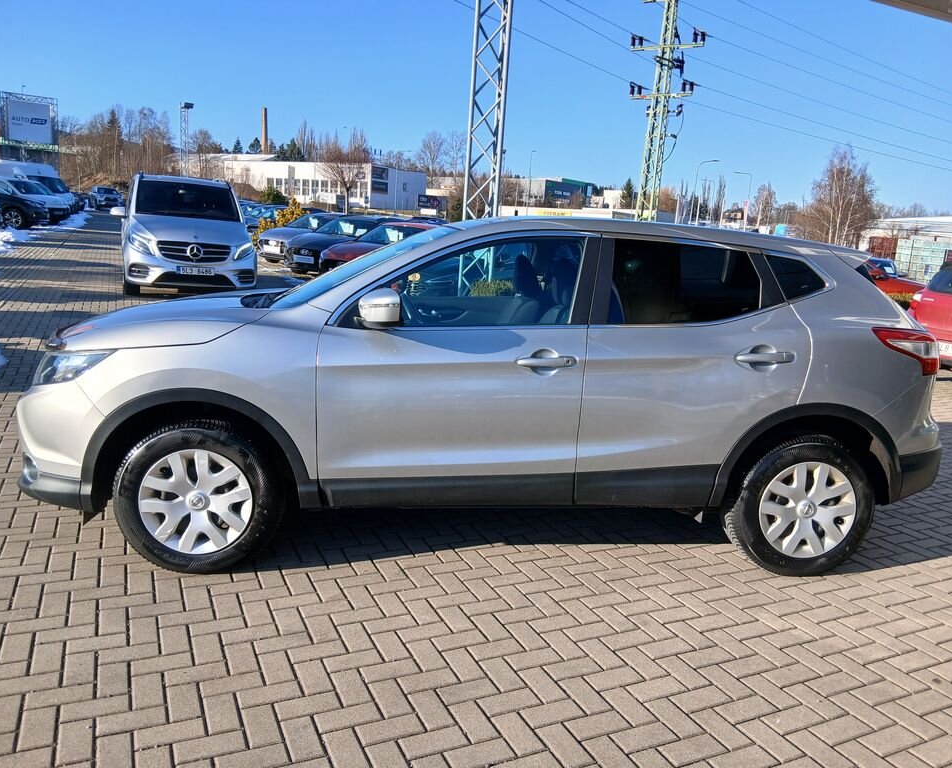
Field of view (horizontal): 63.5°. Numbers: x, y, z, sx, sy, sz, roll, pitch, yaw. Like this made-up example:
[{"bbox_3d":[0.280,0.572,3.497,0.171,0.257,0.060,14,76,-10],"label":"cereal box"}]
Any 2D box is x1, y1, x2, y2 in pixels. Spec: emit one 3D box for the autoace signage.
[{"bbox_3d":[-34.833,-20.439,60.000,3.050,3.000,0.300,-3,14,-30],"label":"autoace signage"}]

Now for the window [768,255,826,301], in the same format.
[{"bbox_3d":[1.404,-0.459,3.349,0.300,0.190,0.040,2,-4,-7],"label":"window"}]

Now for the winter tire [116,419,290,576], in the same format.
[{"bbox_3d":[-1.155,0.455,3.261,0.685,0.680,0.220,2,11,-6],"label":"winter tire"}]

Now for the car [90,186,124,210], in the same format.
[{"bbox_3d":[-31.383,-15.773,65.500,1.860,1.800,5.000,-5,15,-35],"label":"car"}]

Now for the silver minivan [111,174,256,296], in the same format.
[{"bbox_3d":[-5.122,-2.655,13.334,1.950,1.900,5.100,-3,14,-25],"label":"silver minivan"}]

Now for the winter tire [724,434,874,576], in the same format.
[{"bbox_3d":[1.483,0.552,3.515,0.660,0.660,0.215,2,11,-7],"label":"winter tire"}]

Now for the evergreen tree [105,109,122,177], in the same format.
[{"bbox_3d":[-47.587,-31.262,100.963,2.700,9.340,2.700,-2,13,-25],"label":"evergreen tree"}]

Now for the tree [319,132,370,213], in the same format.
[{"bbox_3d":[-12.449,-19.978,72.813,5.000,7.880,5.000,2,12,-10],"label":"tree"}]

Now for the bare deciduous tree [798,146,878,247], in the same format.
[{"bbox_3d":[36.544,-18.218,77.109,7.000,10.760,7.000,9,13,23],"label":"bare deciduous tree"}]

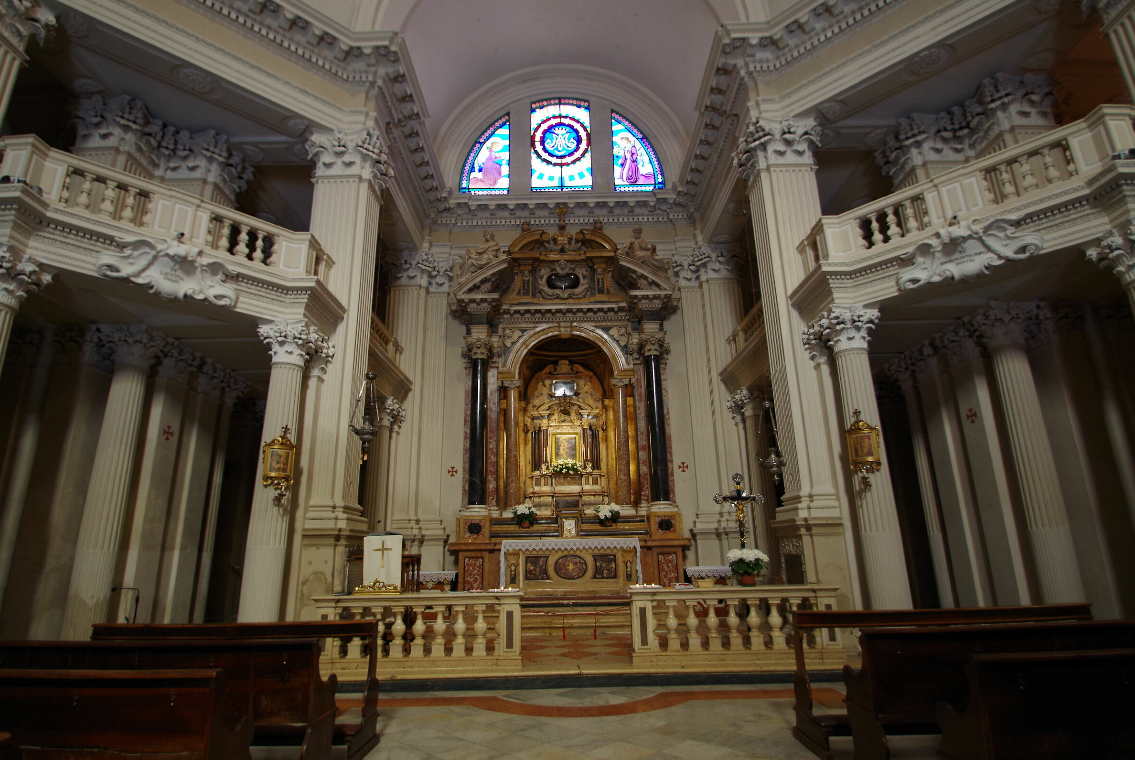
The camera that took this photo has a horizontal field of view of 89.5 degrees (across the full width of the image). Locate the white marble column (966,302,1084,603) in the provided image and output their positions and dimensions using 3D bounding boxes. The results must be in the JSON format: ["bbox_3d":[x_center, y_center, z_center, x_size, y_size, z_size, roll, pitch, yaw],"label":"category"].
[{"bbox_3d":[5.959,1.221,7.223,0.636,4.426,0.636,-1,-15,0],"label":"white marble column"}]

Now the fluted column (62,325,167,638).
[{"bbox_3d":[-5.708,1.433,7.111,0.552,4.384,0.552,-1,-15,0],"label":"fluted column"}]

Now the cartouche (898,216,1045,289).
[{"bbox_3d":[4.587,-1.497,6.649,0.275,0.722,1.409,13,-21,-43],"label":"cartouche"}]

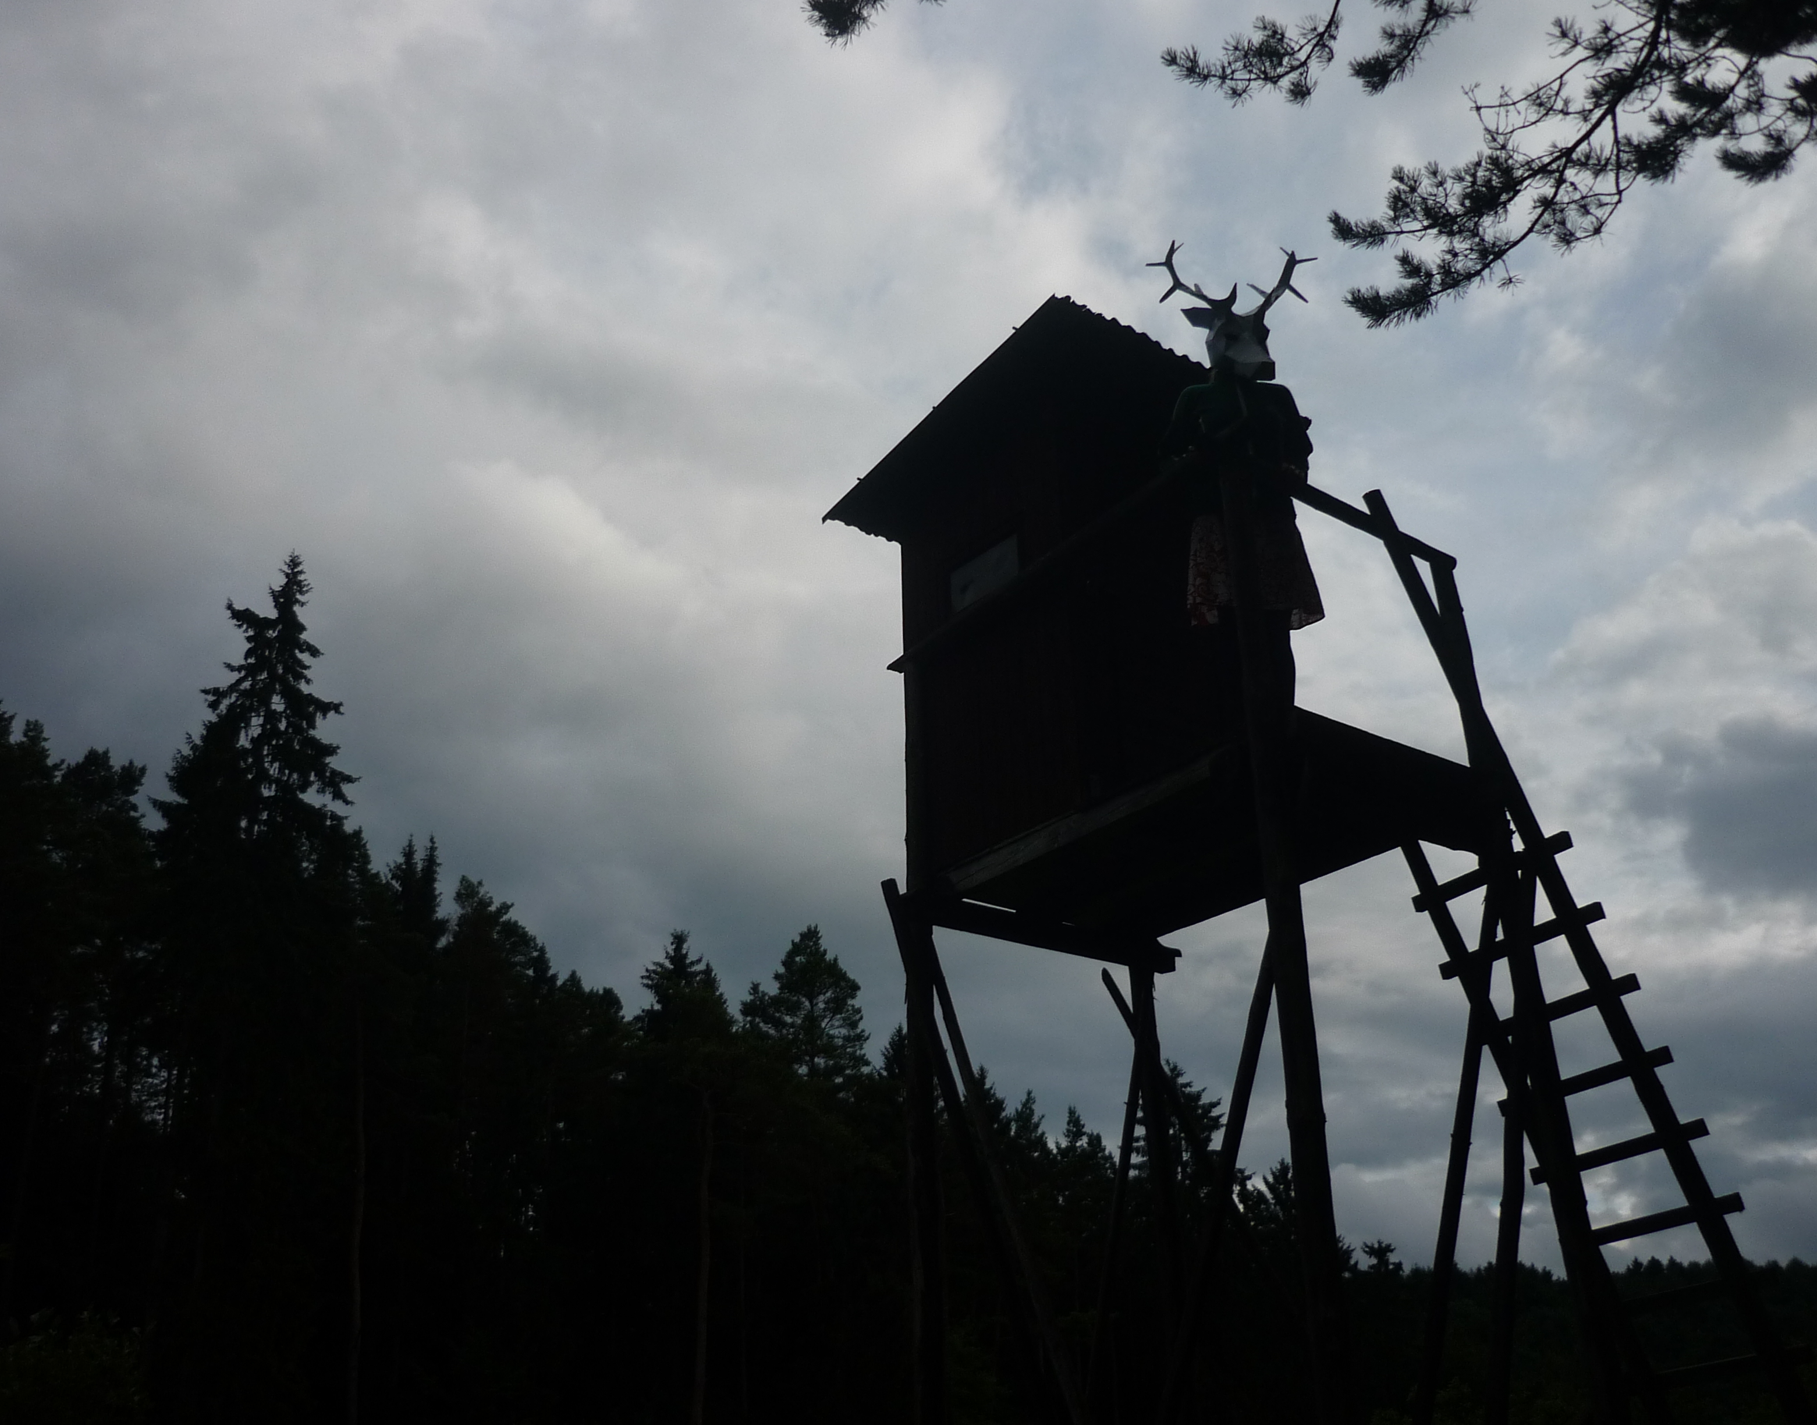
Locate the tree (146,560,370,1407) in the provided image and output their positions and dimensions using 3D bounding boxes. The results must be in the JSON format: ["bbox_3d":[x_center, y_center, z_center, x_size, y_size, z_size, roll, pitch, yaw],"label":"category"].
[{"bbox_3d":[-14.028,6.575,35.986,4.700,22.279,4.700,-1,-25,0],"label":"tree"}]

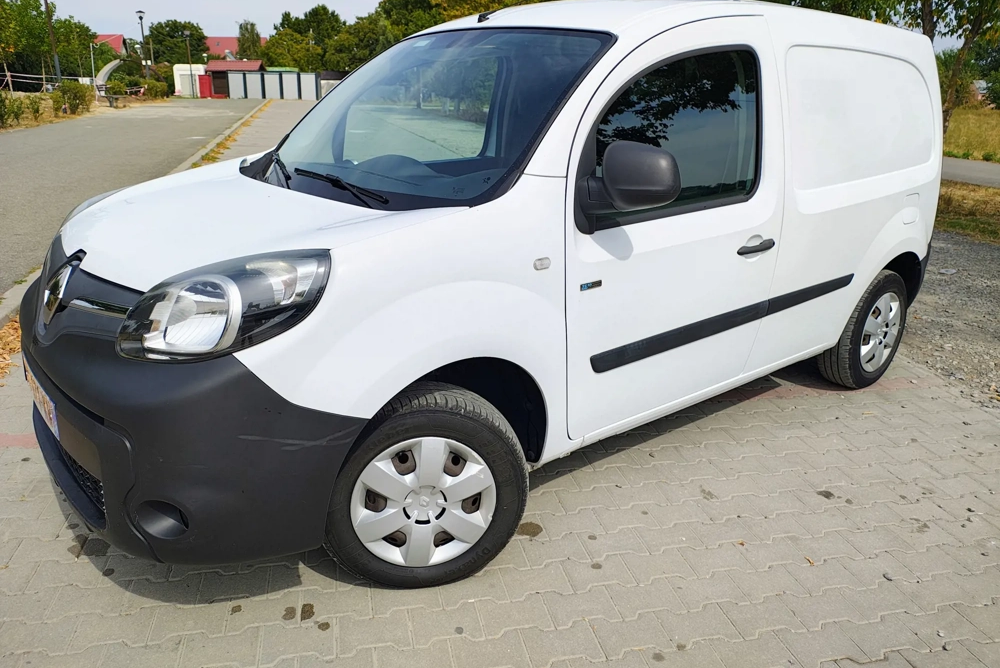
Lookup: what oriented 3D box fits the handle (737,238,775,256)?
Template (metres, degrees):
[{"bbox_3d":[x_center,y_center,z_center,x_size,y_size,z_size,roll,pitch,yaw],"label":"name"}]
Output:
[{"bbox_3d":[0.936,-0.328,2.663,0.215,0.050,0.060,-13,23,-36],"label":"handle"}]

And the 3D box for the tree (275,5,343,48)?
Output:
[{"bbox_3d":[-20.575,-30.852,78.000,7.600,8.850,7.000,1,19,0],"label":"tree"}]

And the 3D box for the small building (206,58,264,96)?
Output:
[{"bbox_3d":[-19.191,-18.567,52.500,3.900,2.550,3.000,-1,19,-6],"label":"small building"}]

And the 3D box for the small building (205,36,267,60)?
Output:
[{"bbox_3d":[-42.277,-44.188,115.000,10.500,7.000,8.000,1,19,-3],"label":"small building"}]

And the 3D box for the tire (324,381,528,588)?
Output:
[{"bbox_3d":[-0.237,0.454,2.178,0.630,0.625,0.205,-3,19,-12],"label":"tire"}]

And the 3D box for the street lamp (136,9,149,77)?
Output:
[{"bbox_3d":[-20.069,-15.762,41.000,0.530,4.820,0.530,1,19,0],"label":"street lamp"}]

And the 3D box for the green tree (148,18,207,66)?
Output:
[{"bbox_3d":[-34.831,-30.167,78.000,6.400,6.990,6.000,1,19,0],"label":"green tree"}]

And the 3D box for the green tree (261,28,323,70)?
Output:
[{"bbox_3d":[-17.899,-23.358,62.000,5.400,5.370,5.000,1,19,0],"label":"green tree"}]

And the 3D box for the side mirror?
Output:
[{"bbox_3d":[0.397,-0.463,2.089,0.170,0.200,0.210,-13,23,-36],"label":"side mirror"}]

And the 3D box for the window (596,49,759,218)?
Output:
[{"bbox_3d":[0.606,-0.681,2.395,0.900,0.550,0.070,-13,13,-36],"label":"window"}]

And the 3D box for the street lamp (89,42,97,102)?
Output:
[{"bbox_3d":[-19.652,-12.602,35.000,0.200,2.830,0.200,1,19,0],"label":"street lamp"}]

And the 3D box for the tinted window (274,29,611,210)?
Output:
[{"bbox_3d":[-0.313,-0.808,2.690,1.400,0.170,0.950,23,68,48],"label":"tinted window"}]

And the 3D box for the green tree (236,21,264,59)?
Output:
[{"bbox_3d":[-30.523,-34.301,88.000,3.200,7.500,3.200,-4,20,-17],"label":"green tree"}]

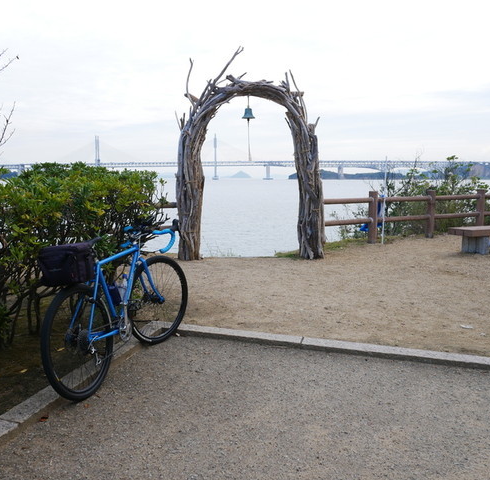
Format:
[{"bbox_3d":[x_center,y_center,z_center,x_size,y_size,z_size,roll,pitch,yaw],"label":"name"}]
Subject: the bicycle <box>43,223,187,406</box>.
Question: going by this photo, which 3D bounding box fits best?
[{"bbox_3d":[-0.877,0.393,3.582,0.500,1.000,1.700,-3,5,19],"label":"bicycle"}]

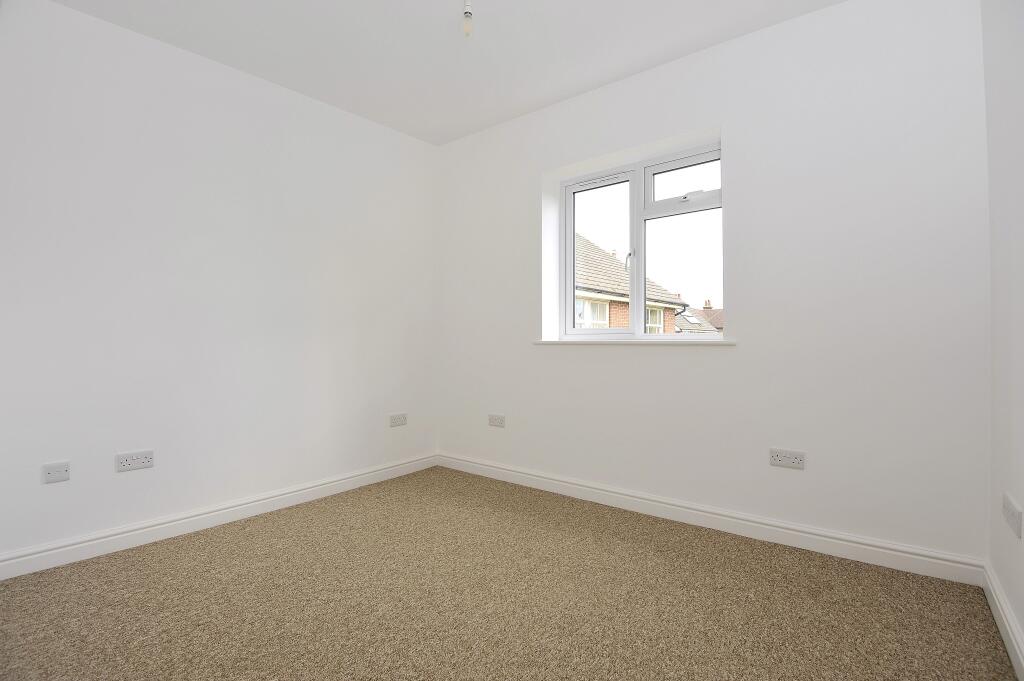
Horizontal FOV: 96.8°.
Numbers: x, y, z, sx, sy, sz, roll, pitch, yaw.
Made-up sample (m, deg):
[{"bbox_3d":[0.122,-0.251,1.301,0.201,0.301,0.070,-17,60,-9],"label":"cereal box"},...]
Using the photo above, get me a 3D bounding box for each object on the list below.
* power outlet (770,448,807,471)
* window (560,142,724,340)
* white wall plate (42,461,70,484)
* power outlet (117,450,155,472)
[{"bbox_3d":[1.353,0.583,2.227,0.146,0.086,0.012,0,0,37],"label":"power outlet"},{"bbox_3d":[0.810,-0.570,2.925,1.140,1.130,0.075,0,0,37],"label":"window"},{"bbox_3d":[-1.914,0.554,1.910,0.011,0.086,0.086,0,0,40],"label":"white wall plate"},{"bbox_3d":[-1.861,0.599,2.249,0.012,0.086,0.146,0,0,42],"label":"power outlet"}]

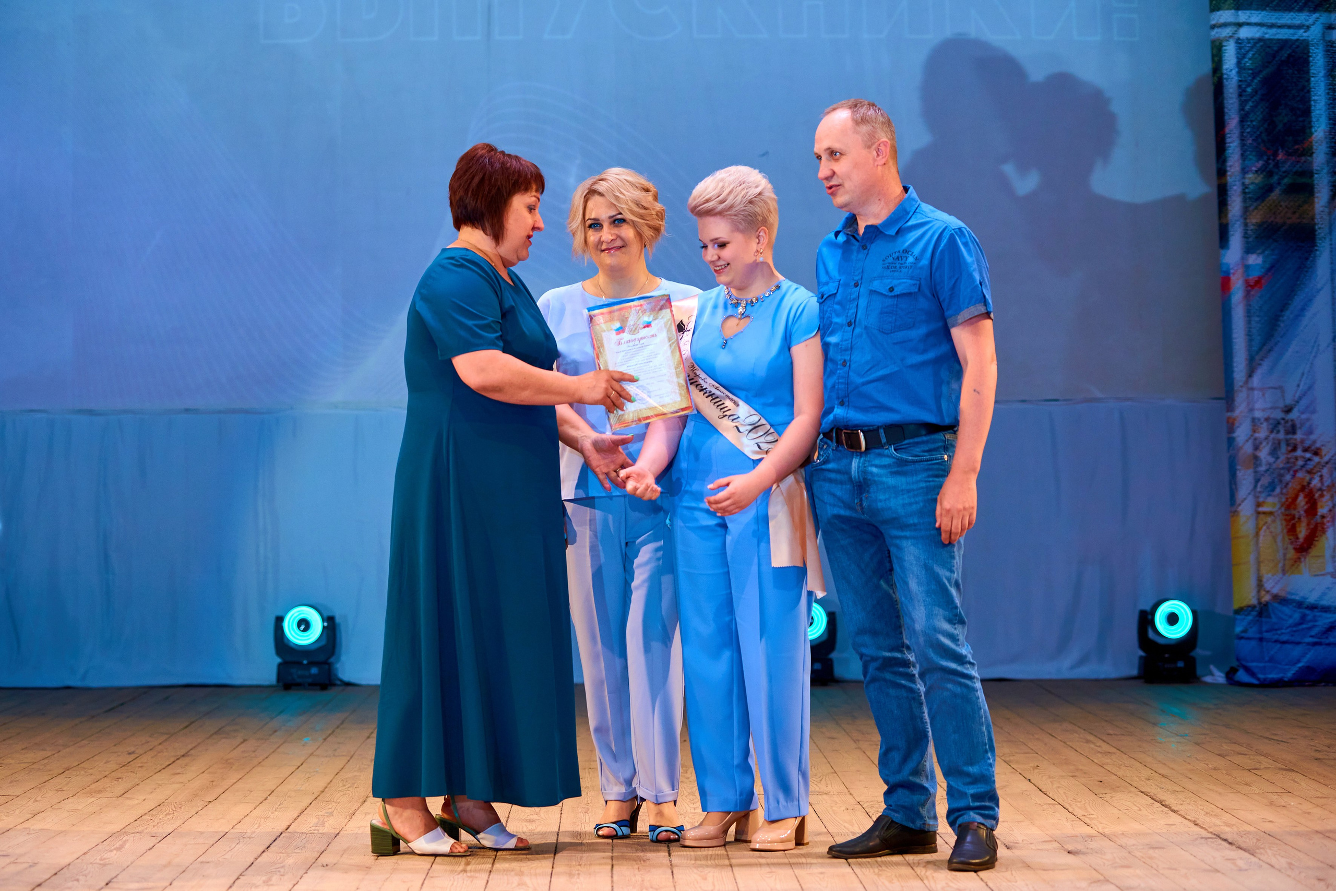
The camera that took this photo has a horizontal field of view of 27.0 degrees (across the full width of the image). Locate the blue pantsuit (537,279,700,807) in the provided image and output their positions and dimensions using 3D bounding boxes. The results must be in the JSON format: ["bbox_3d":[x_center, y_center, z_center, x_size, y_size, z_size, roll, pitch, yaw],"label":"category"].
[{"bbox_3d":[-0.129,0.248,7.128,0.430,1.355,0.300,0,-1,10],"label":"blue pantsuit"}]

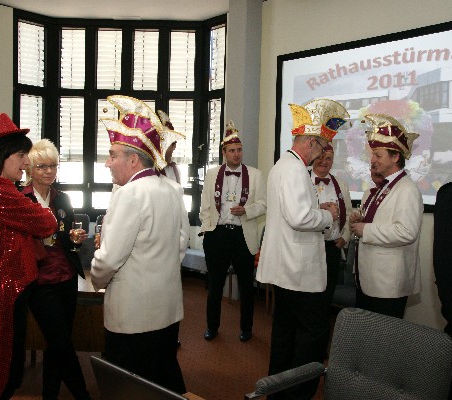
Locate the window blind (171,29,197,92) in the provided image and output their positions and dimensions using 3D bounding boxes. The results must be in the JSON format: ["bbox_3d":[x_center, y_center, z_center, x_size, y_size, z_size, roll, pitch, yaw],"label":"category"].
[{"bbox_3d":[-0.562,-1.810,5.850,0.320,0.790,0.060,2,3,1],"label":"window blind"}]

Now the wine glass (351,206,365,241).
[{"bbox_3d":[0.836,0.139,2.850,0.068,0.205,0.068,5,3,0],"label":"wine glass"}]

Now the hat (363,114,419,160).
[{"bbox_3d":[1.125,-0.424,3.050,0.340,0.290,0.220,2,3,4],"label":"hat"}]

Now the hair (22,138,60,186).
[{"bbox_3d":[-1.071,-0.221,2.620,0.210,0.260,0.230,-1,4,-36],"label":"hair"}]

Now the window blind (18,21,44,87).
[{"bbox_3d":[-2.466,-1.849,5.700,0.330,0.790,0.060,-2,5,-44],"label":"window blind"}]

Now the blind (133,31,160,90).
[{"bbox_3d":[-1.043,-1.819,5.850,0.320,0.790,0.060,2,3,1],"label":"blind"}]

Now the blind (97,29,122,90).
[{"bbox_3d":[-1.517,-1.827,5.850,0.320,0.790,0.060,2,3,1],"label":"blind"}]

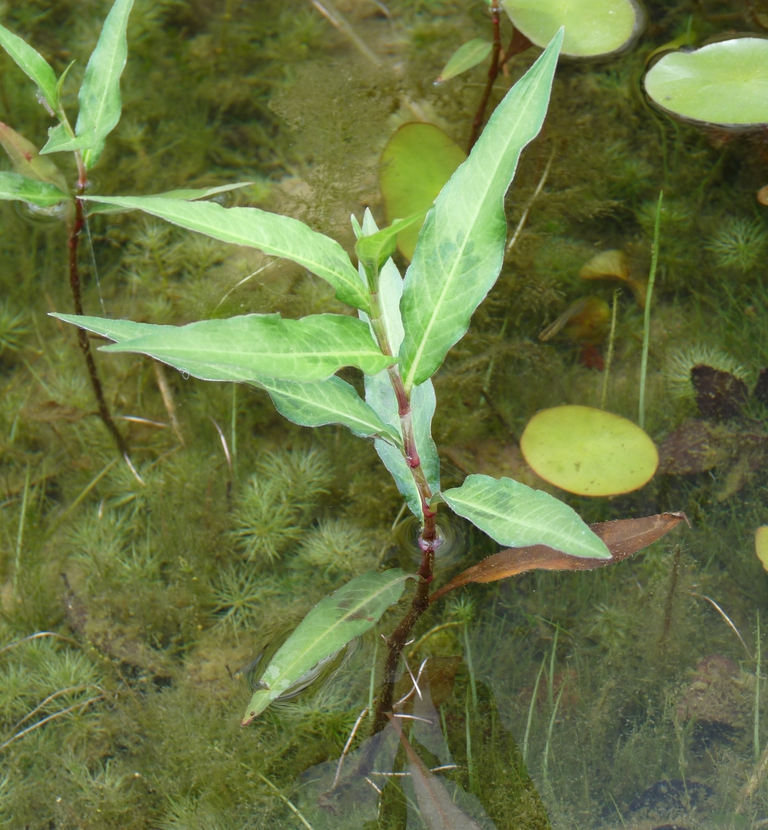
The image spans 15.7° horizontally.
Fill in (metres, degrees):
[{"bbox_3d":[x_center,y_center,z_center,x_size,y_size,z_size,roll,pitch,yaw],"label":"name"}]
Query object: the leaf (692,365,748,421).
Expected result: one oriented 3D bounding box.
[{"bbox_3d":[0.161,-0.011,1.326,0.026,0.012,0.037,-3,48,-3],"label":"leaf"}]

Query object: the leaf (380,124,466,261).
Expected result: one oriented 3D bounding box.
[{"bbox_3d":[0.022,-0.110,1.375,0.045,0.006,0.086,-4,60,-2],"label":"leaf"}]

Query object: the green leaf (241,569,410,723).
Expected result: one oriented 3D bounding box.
[{"bbox_3d":[-0.029,0.094,1.168,0.025,0.010,0.104,34,56,27],"label":"green leaf"}]

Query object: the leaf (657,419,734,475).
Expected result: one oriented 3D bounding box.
[{"bbox_3d":[0.146,0.016,1.302,0.028,0.010,0.044,32,56,26],"label":"leaf"}]

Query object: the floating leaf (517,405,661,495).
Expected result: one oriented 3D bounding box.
[{"bbox_3d":[0.091,0.016,1.239,0.062,0.006,0.049,24,52,20],"label":"floating leaf"}]

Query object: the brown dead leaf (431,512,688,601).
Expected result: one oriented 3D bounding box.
[{"bbox_3d":[0.076,0.061,1.204,0.121,0.015,0.024,-17,50,-15],"label":"brown dead leaf"}]

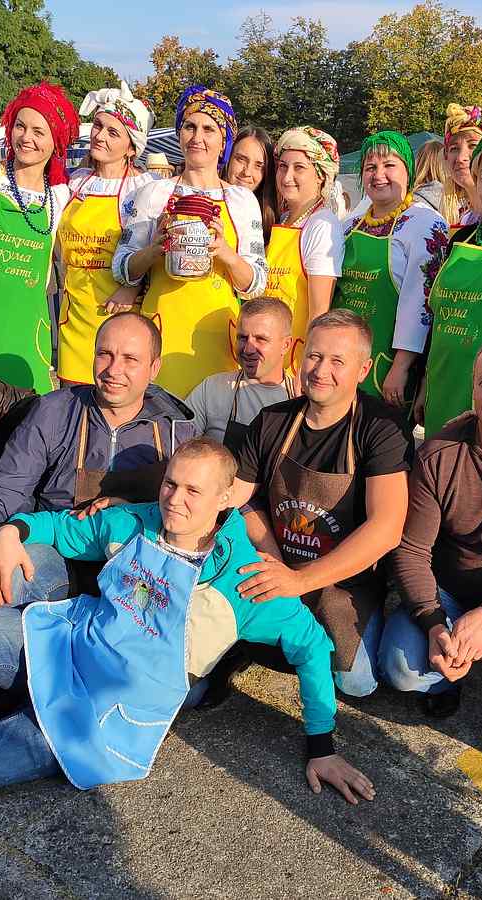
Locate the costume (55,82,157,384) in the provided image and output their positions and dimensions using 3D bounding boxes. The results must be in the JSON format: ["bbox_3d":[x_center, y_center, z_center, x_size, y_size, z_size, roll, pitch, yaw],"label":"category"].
[{"bbox_3d":[-0.460,-0.380,3.182,0.470,1.700,0.340,6,16,17],"label":"costume"}]

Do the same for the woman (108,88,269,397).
[{"bbox_3d":[-0.123,-0.236,2.752,0.520,1.660,0.400,5,15,12],"label":"woman"}]

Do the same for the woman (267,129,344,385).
[{"bbox_3d":[0.188,-0.291,3.129,0.340,1.590,0.460,-13,21,-43],"label":"woman"}]

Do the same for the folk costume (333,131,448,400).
[{"bbox_3d":[0.467,-0.235,2.986,0.500,1.570,0.360,13,19,37],"label":"folk costume"}]

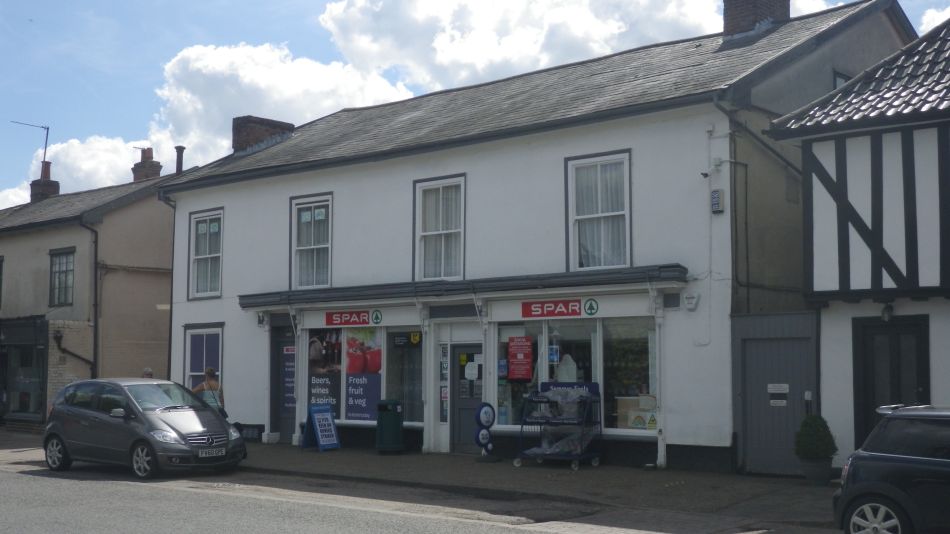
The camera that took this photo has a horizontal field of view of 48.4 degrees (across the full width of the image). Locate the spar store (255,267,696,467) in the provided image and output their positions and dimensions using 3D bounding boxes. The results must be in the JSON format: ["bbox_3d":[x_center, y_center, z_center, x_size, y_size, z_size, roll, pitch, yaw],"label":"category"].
[{"bbox_3d":[-0.557,2.003,20.951,10.850,3.300,1.600,-5,-7,38],"label":"spar store"}]

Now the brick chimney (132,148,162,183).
[{"bbox_3d":[-9.420,-2.944,30.380,0.660,1.060,0.620,-5,-8,41],"label":"brick chimney"}]

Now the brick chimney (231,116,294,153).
[{"bbox_3d":[-5.844,-3.516,29.387,0.700,1.100,1.600,-5,-7,38],"label":"brick chimney"}]

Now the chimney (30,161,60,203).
[{"bbox_3d":[-13.926,-2.756,34.298,0.740,1.320,0.600,-5,-8,41],"label":"chimney"}]

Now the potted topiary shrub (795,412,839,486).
[{"bbox_3d":[4.988,2.627,15.452,0.640,1.040,0.640,-5,-7,38],"label":"potted topiary shrub"}]

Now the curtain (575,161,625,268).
[{"bbox_3d":[2.256,-0.916,18.891,1.010,1.910,0.130,-5,-7,38],"label":"curtain"}]

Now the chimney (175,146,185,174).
[{"bbox_3d":[-8.136,-2.946,29.126,0.280,0.860,0.280,-5,-8,41],"label":"chimney"}]

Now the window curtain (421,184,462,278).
[{"bbox_3d":[-0.654,-0.677,21.132,1.010,1.850,0.130,-5,-7,38],"label":"window curtain"}]

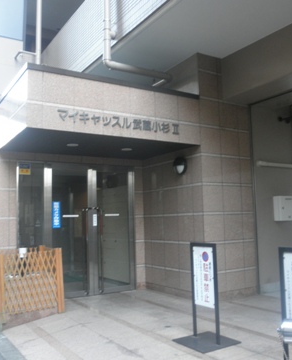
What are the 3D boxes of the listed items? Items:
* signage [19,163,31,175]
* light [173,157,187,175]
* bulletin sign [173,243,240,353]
[{"bbox_3d":[-2.054,-0.188,6.578,0.186,0.198,0.015,2,-7,-32],"label":"signage"},{"bbox_3d":[0.581,-0.253,6.688,0.140,0.300,0.290,2,-7,-32],"label":"light"},{"bbox_3d":[0.613,1.188,4.117,0.518,1.018,0.506,2,-7,-32],"label":"bulletin sign"}]

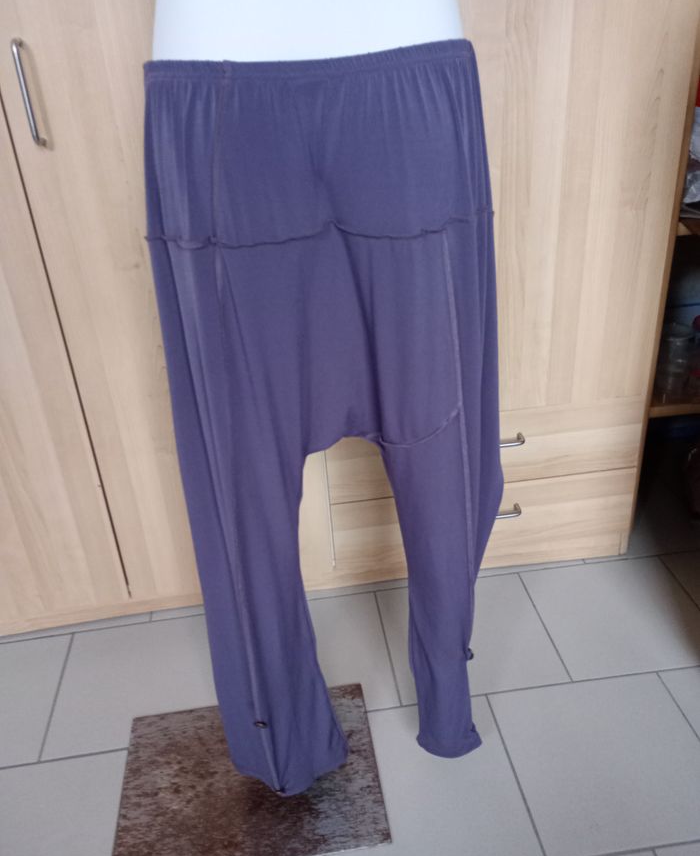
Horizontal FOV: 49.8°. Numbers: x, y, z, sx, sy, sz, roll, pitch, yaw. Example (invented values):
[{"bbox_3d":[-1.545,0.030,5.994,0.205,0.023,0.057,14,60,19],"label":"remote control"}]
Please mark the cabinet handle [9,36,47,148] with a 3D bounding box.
[{"bbox_3d":[-0.449,-0.470,1.057,0.011,0.138,0.033,-7,28,-5],"label":"cabinet handle"}]

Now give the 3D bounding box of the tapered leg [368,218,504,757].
[{"bbox_3d":[0.116,0.133,0.981,0.160,0.810,0.175,-10,28,-11],"label":"tapered leg"}]

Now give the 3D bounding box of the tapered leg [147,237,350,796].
[{"bbox_3d":[-0.110,0.165,0.959,0.180,0.820,0.185,-10,28,-11],"label":"tapered leg"}]

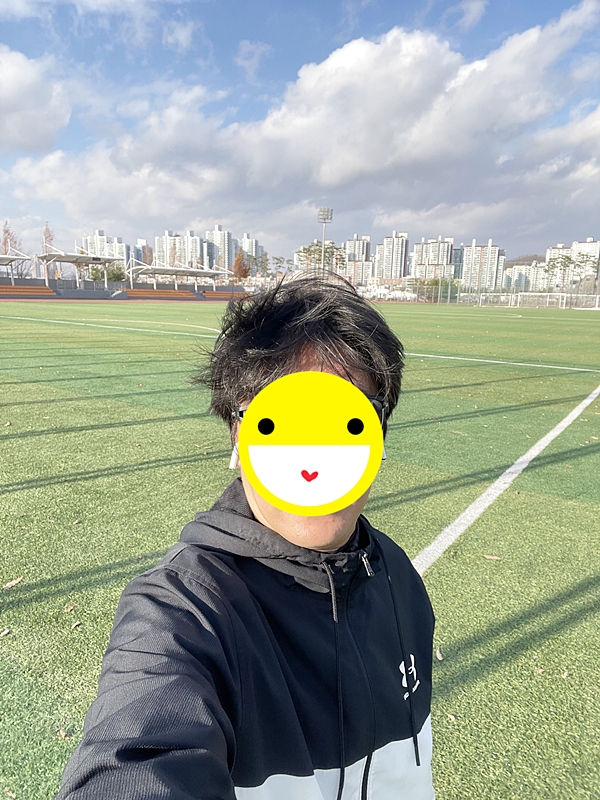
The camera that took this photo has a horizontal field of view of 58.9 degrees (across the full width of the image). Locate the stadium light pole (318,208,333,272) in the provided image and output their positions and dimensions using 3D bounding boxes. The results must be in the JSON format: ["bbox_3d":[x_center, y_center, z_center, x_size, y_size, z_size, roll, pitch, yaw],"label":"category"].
[{"bbox_3d":[5.914,-35.505,130.536,3.500,21.700,1.300,2,11,2],"label":"stadium light pole"}]

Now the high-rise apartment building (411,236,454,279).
[{"bbox_3d":[162.975,-171.437,653.818,52.000,55.100,22.000,4,12,13],"label":"high-rise apartment building"}]

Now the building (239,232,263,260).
[{"bbox_3d":[-67.273,-186.726,727.784,26.000,79.210,16.000,5,12,19],"label":"building"}]

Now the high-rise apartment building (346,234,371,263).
[{"bbox_3d":[80.517,-188.326,742.075,29.000,83.410,14.000,7,13,26],"label":"high-rise apartment building"}]

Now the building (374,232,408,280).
[{"bbox_3d":[118.271,-177.257,693.124,38.000,82.730,14.000,8,13,30],"label":"building"}]

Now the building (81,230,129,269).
[{"bbox_3d":[-234.455,-169.138,645.396,46.000,69.650,14.000,2,11,2],"label":"building"}]

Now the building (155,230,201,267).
[{"bbox_3d":[-142.207,-164.239,630.652,53.000,70.050,14.000,2,11,5],"label":"building"}]

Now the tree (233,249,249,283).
[{"bbox_3d":[-13.638,-28.632,120.789,3.900,11.190,3.900,0,11,-6],"label":"tree"}]

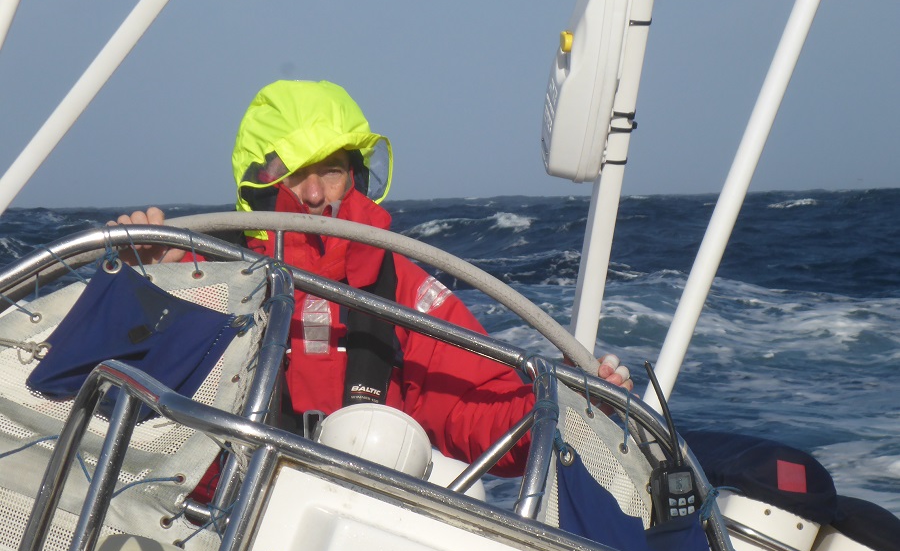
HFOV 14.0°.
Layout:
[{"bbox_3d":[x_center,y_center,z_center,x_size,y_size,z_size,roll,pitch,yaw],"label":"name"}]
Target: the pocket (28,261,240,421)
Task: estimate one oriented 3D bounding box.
[{"bbox_3d":[-0.439,0.095,5.050,0.245,0.190,0.050,18,2,-2],"label":"pocket"}]

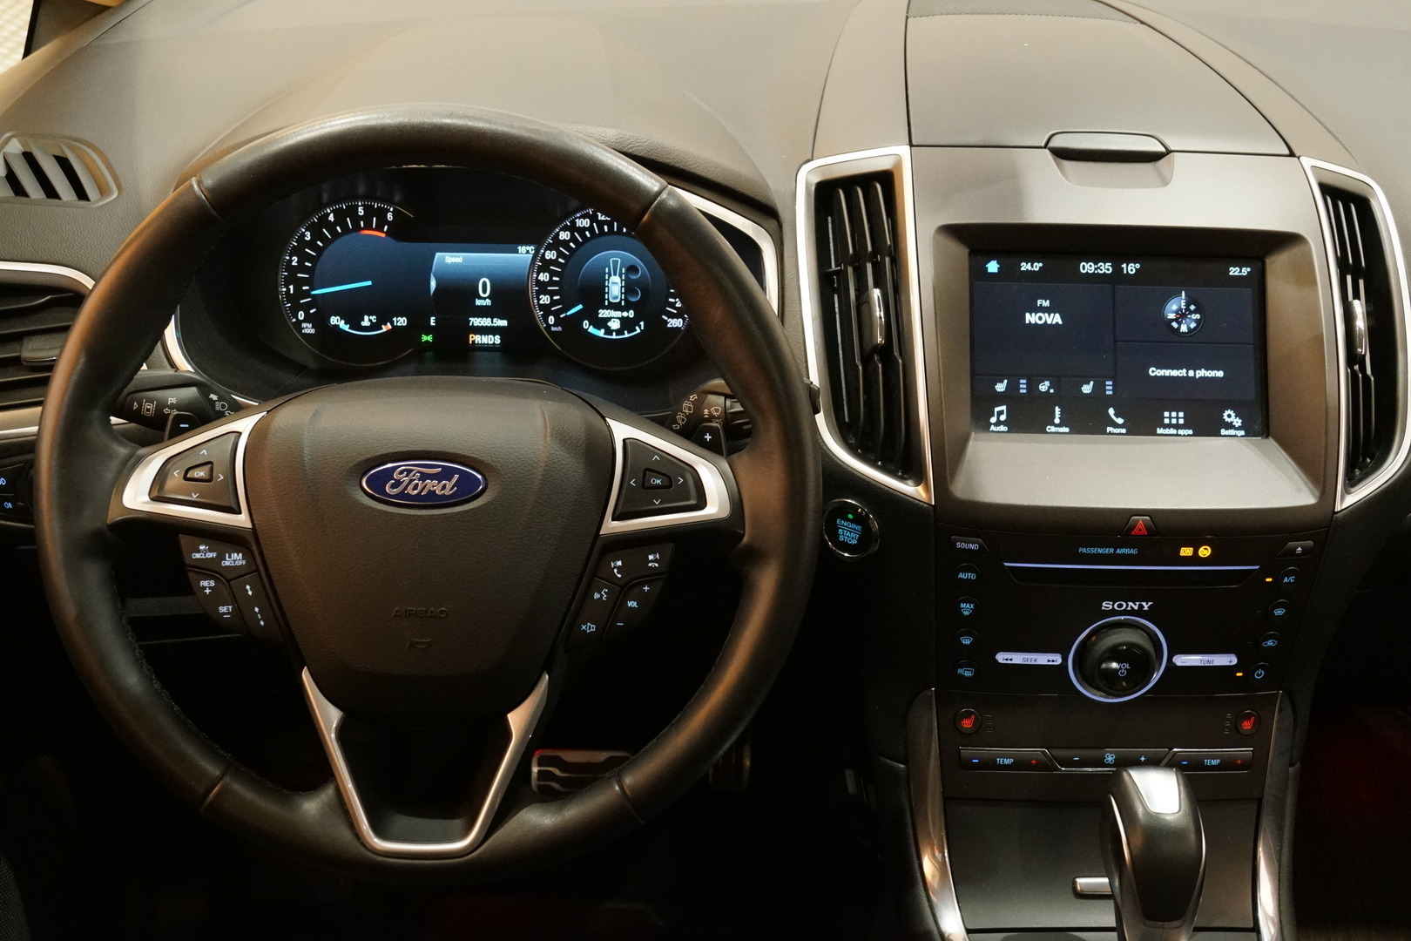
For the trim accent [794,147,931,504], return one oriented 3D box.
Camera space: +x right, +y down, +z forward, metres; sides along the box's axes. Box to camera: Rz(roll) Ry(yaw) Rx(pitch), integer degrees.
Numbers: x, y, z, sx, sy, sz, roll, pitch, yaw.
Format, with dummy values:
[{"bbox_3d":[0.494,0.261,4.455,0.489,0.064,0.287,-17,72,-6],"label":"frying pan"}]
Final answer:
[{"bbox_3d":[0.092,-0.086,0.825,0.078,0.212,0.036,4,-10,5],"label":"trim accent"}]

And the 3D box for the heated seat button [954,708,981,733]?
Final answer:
[{"bbox_3d":[0.155,0.147,0.834,0.016,0.017,0.009,1,16,-3],"label":"heated seat button"}]

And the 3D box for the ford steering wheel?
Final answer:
[{"bbox_3d":[-0.134,0.011,0.693,0.375,0.372,0.085,1,0,-3],"label":"ford steering wheel"}]

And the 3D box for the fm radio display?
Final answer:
[{"bbox_3d":[0.242,-0.073,0.833,0.176,0.108,0.015,1,-4,-3],"label":"fm radio display"}]

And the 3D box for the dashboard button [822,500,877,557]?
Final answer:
[{"bbox_3d":[0.085,0.033,0.816,0.033,0.033,0.015,9,7,16],"label":"dashboard button"}]

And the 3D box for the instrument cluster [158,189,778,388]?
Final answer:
[{"bbox_3d":[-0.143,-0.110,0.848,0.360,0.132,0.080,1,0,-3],"label":"instrument cluster"}]

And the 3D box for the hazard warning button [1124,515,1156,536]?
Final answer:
[{"bbox_3d":[0.243,0.030,0.791,0.018,0.013,0.010,1,6,-3],"label":"hazard warning button"}]

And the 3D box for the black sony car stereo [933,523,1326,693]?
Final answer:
[{"bbox_3d":[0.243,0.081,0.808,0.208,0.106,0.033,1,16,-3],"label":"black sony car stereo"}]

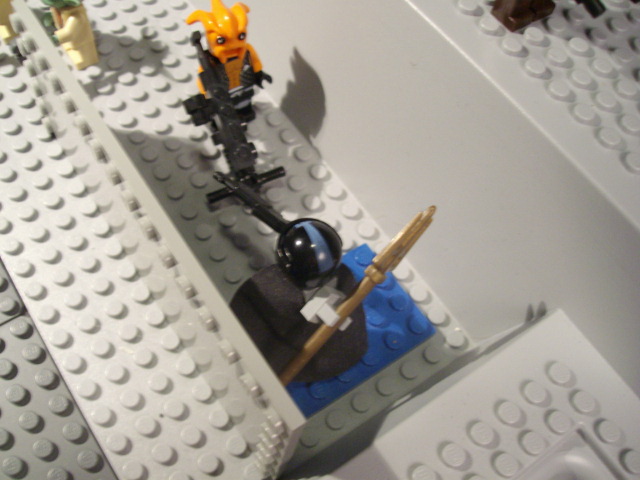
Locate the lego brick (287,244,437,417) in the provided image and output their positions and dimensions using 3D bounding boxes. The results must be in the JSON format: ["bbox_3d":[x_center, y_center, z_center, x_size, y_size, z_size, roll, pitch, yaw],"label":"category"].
[{"bbox_3d":[0.002,0.024,0.174,0.048,0.005,0.032,-29,66,-20],"label":"lego brick"}]

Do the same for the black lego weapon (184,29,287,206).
[{"bbox_3d":[-0.028,-0.035,0.189,0.024,0.011,0.046,-24,100,-18],"label":"black lego weapon"}]

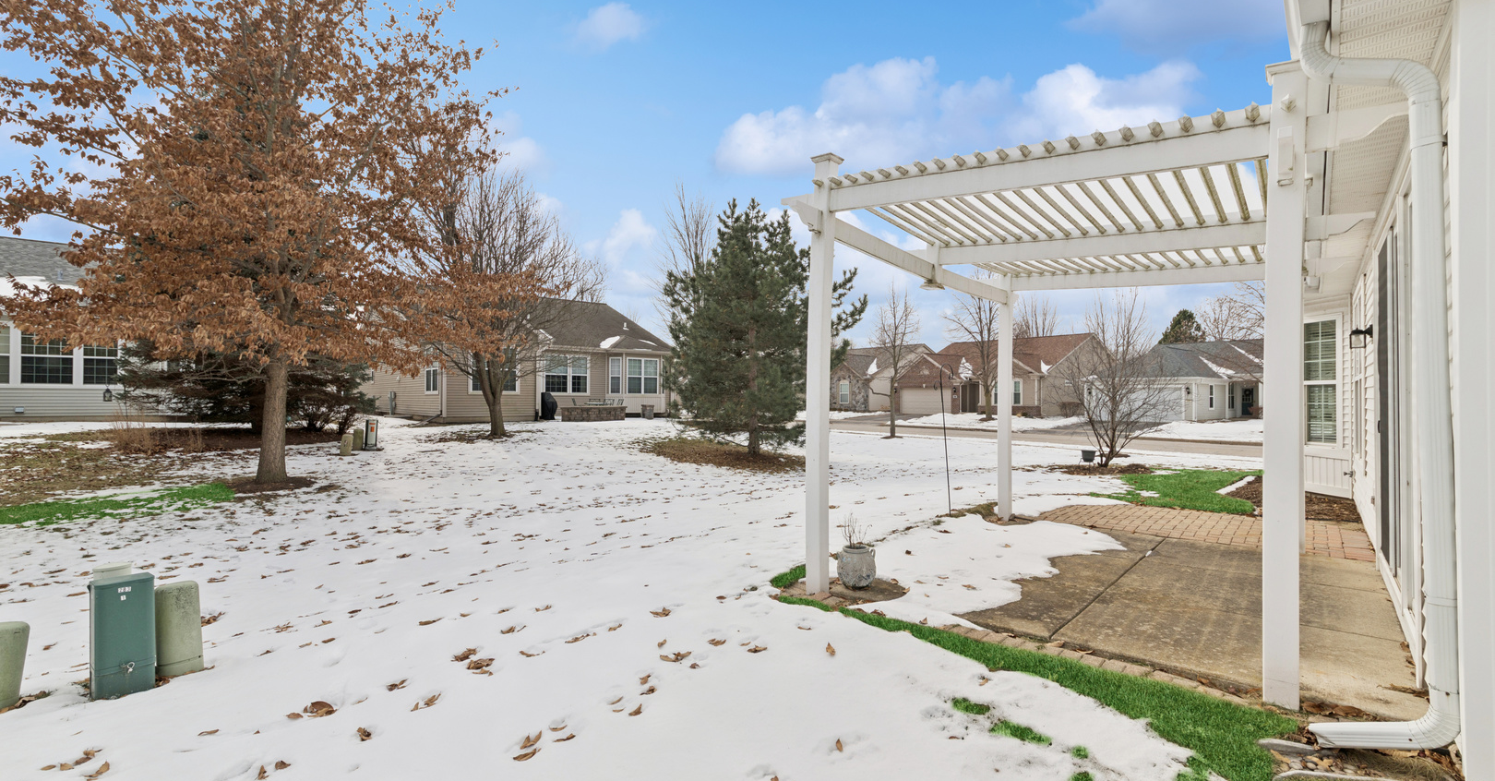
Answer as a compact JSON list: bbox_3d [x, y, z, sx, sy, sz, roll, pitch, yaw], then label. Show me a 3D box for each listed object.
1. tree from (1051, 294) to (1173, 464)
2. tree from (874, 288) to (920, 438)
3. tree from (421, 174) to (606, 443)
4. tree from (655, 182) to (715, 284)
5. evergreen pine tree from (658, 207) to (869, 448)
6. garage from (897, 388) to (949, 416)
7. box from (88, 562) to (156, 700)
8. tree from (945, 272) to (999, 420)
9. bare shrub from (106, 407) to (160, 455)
[{"bbox_3d":[7.150,-0.240,12.200,2.250,3.550,2.200,0,-1,0],"label":"tree"},{"bbox_3d":[5.473,-1.048,22.800,1.700,5.700,1.700,0,-1,0],"label":"tree"},{"bbox_3d":[-7.366,-2.733,19.300,5.800,8.300,5.600,0,-1,0],"label":"tree"},{"bbox_3d":[-1.920,-2.996,22.500,4.000,8.800,4.000,0,-1,0],"label":"tree"},{"bbox_3d":[0.289,-1.357,13.400,4.300,5.500,4.200,0,-1,0],"label":"evergreen pine tree"},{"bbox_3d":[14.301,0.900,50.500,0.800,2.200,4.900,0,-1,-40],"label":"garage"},{"bbox_3d":[-3.077,1.215,3.070,0.210,0.570,0.170,0,-1,-41],"label":"box"},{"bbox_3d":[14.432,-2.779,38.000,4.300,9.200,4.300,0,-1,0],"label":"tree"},{"bbox_3d":[-12.122,0.807,12.300,1.050,0.930,0.950,0,-1,0],"label":"bare shrub"}]

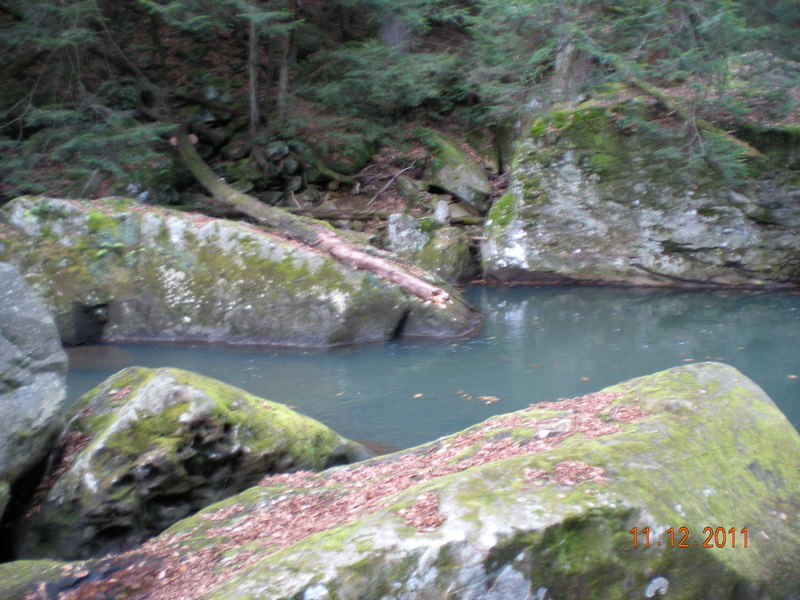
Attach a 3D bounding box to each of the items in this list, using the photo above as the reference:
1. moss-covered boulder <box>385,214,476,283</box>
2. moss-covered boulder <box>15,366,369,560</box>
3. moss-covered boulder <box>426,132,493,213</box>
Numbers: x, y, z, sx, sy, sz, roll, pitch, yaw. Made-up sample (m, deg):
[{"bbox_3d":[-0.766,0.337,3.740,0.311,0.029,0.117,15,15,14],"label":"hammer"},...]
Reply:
[{"bbox_3d":[0.600,-1.060,17.415,1.600,1.220,1.300,0,11,0],"label":"moss-covered boulder"},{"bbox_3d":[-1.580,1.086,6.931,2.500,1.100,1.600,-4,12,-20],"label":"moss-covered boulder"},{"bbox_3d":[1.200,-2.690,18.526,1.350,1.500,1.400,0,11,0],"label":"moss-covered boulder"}]

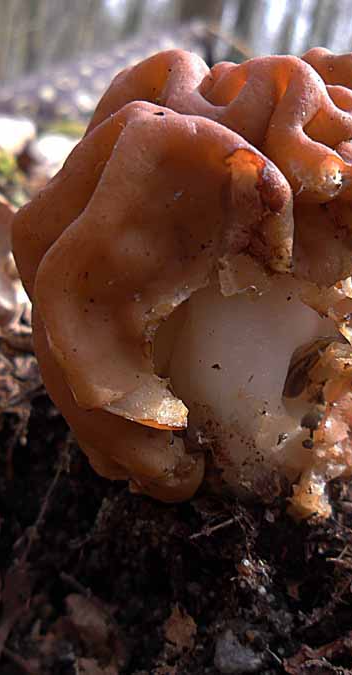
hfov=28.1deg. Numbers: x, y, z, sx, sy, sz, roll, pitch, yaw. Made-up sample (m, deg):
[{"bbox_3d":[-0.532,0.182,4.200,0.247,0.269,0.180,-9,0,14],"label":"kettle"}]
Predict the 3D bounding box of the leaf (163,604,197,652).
[{"bbox_3d":[0.001,0.070,0.169,0.008,0.002,0.012,-3,39,-9],"label":"leaf"}]

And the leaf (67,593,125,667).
[{"bbox_3d":[-0.020,0.070,0.168,0.014,0.004,0.021,-21,45,-28],"label":"leaf"}]

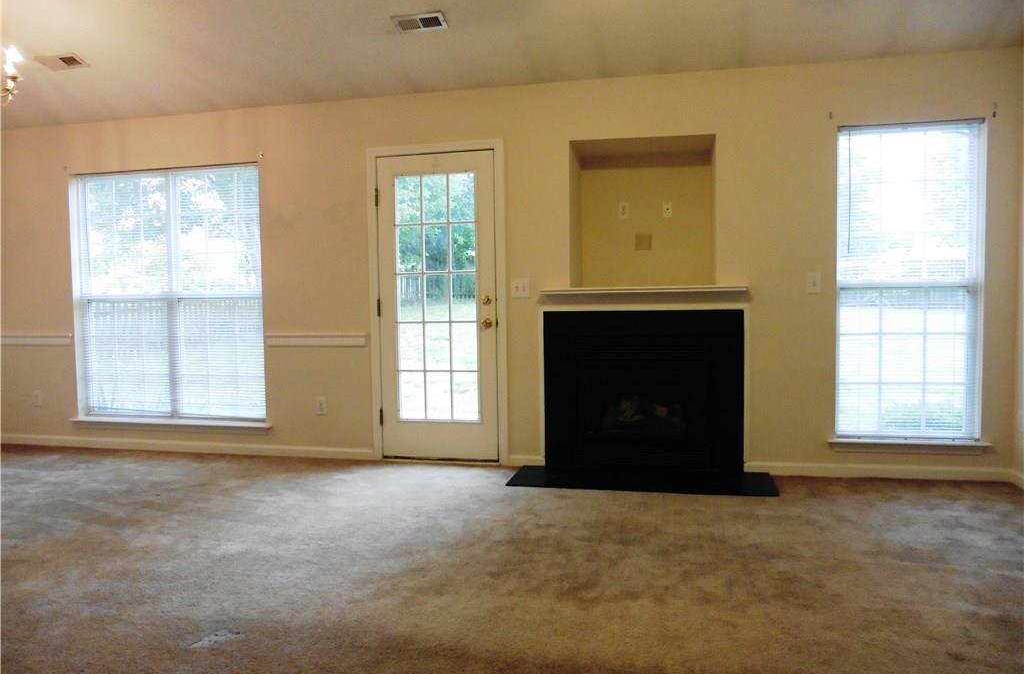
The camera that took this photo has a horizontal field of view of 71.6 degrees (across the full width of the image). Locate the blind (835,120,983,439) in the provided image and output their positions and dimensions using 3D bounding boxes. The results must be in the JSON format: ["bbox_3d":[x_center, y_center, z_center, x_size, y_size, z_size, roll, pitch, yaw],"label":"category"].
[{"bbox_3d":[2.315,-0.318,4.160,0.765,1.825,0.050,0,3,12],"label":"blind"}]

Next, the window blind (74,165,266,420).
[{"bbox_3d":[-2.513,-0.305,5.204,1.540,1.810,0.050,0,3,12],"label":"window blind"}]

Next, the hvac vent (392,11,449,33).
[{"bbox_3d":[-0.516,-1.755,3.981,0.292,0.022,0.146,0,-14,12],"label":"hvac vent"}]

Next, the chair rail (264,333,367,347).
[{"bbox_3d":[-1.371,0.018,4.912,0.775,0.103,0.028,0,3,12],"label":"chair rail"}]

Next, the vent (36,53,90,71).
[{"bbox_3d":[-2.850,-1.740,4.510,0.295,0.022,0.148,0,-14,12],"label":"vent"}]

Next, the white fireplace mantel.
[{"bbox_3d":[0.802,-0.254,4.377,1.250,0.095,0.130,0,3,12],"label":"white fireplace mantel"}]

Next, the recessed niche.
[{"bbox_3d":[0.860,-0.784,4.678,0.891,0.921,0.530,0,3,12],"label":"recessed niche"}]

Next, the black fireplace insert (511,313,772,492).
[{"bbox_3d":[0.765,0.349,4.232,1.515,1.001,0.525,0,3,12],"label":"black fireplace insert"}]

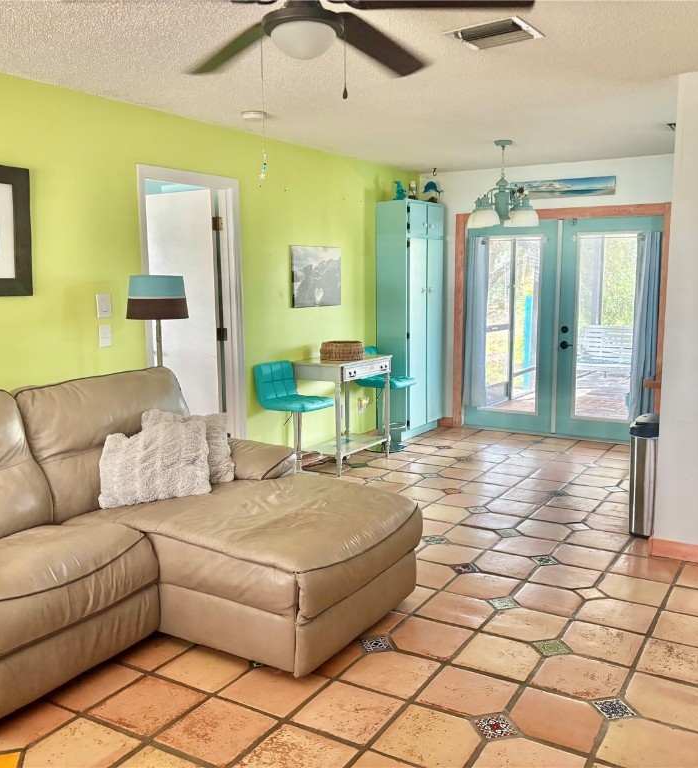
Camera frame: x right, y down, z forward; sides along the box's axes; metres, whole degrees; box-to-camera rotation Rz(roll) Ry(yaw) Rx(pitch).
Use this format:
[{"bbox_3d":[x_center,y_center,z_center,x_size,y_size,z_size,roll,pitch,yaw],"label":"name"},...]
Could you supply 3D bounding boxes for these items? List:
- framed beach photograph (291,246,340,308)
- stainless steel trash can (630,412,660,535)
[{"bbox_3d":[-0.251,-0.843,6.059,0.030,0.465,0.685,4,9,31],"label":"framed beach photograph"},{"bbox_3d":[1.782,0.512,4.423,0.300,0.700,0.340,4,9,31],"label":"stainless steel trash can"}]

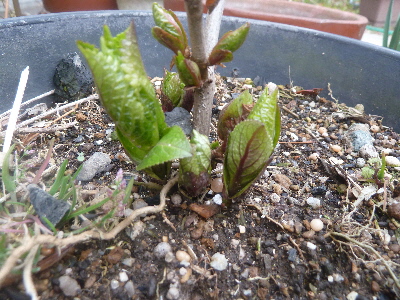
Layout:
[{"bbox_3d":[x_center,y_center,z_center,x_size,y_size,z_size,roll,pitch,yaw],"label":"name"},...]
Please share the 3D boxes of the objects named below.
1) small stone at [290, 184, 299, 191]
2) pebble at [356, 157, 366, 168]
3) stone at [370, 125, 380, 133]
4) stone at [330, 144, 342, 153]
[{"bbox_3d":[0.071,0.028,0.216,0.007,0.004,0.005,7,34,0],"label":"small stone"},{"bbox_3d":[0.099,0.008,0.178,0.006,0.005,0.006,6,33,0],"label":"pebble"},{"bbox_3d":[0.116,-0.014,0.190,0.007,0.004,0.005,5,34,0],"label":"stone"},{"bbox_3d":[0.127,-0.001,0.268,0.010,0.006,0.008,7,34,0],"label":"stone"}]

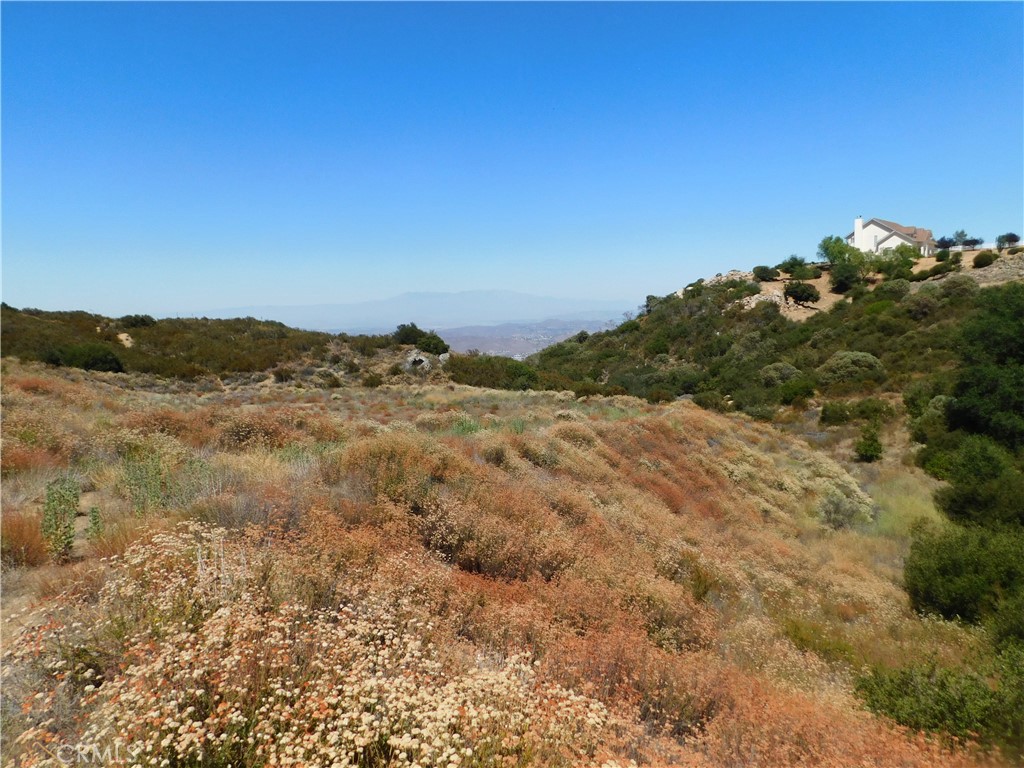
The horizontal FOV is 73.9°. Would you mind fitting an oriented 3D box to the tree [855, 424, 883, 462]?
[{"bbox_3d":[19.430,3.223,37.096,1.550,2.100,1.500,3,7,27],"label":"tree"}]

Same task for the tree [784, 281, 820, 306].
[{"bbox_3d":[45.972,-14.270,107.736,5.800,4.200,5.000,3,7,23],"label":"tree"}]

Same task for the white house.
[{"bbox_3d":[72.737,-28.039,130.488,13.000,7.300,12.000,-5,8,-41],"label":"white house"}]

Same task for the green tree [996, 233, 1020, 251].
[{"bbox_3d":[91.823,-26.328,125.855,4.600,3.400,3.800,4,7,36],"label":"green tree"}]

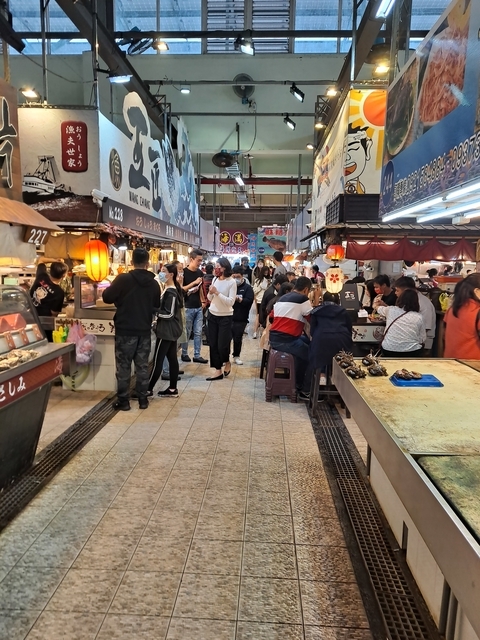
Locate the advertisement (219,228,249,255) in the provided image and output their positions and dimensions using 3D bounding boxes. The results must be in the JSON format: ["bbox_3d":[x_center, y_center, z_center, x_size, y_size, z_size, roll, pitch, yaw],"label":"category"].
[{"bbox_3d":[-0.260,-3.382,19.270,1.280,1.060,0.080,1,7,3],"label":"advertisement"}]

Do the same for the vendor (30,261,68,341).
[{"bbox_3d":[-2.514,0.004,5.845,0.520,1.640,0.420,3,8,17],"label":"vendor"}]

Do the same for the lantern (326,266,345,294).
[{"bbox_3d":[0.997,-0.414,4.688,0.200,0.290,0.200,1,7,3],"label":"lantern"}]

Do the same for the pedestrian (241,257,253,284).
[{"bbox_3d":[0.167,-0.682,11.176,0.500,1.740,0.360,0,7,-2],"label":"pedestrian"}]

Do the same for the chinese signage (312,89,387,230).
[{"bbox_3d":[1.431,-1.938,6.134,0.450,1.150,3.000,1,7,3],"label":"chinese signage"}]

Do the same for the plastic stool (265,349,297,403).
[{"bbox_3d":[0.482,0.636,5.277,0.360,0.600,0.360,0,7,-2],"label":"plastic stool"}]

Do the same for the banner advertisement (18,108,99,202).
[{"bbox_3d":[-1.978,-1.801,4.876,0.890,1.000,0.060,1,7,3],"label":"banner advertisement"}]

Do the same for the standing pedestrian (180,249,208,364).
[{"bbox_3d":[-0.732,-0.238,7.218,0.420,1.820,0.500,7,9,39],"label":"standing pedestrian"}]

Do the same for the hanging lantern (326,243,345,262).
[{"bbox_3d":[1.001,-0.712,4.649,0.190,0.210,0.190,1,7,3],"label":"hanging lantern"}]

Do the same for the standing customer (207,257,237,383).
[{"bbox_3d":[-0.233,-0.017,6.114,0.460,1.660,0.360,8,10,43],"label":"standing customer"}]

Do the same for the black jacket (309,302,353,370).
[{"bbox_3d":[1.020,0.175,5.000,0.500,0.760,0.460,3,7,15],"label":"black jacket"}]

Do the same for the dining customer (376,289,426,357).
[{"bbox_3d":[1.731,0.289,4.768,0.500,1.240,0.700,-2,8,-17],"label":"dining customer"}]

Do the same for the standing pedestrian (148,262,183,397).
[{"bbox_3d":[-0.882,0.099,5.399,0.440,1.600,0.450,1,7,5],"label":"standing pedestrian"}]

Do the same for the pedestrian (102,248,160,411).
[{"bbox_3d":[-1.187,0.082,4.898,0.620,1.750,0.420,-3,8,-25],"label":"pedestrian"}]

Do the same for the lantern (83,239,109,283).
[{"bbox_3d":[-1.666,-0.691,5.150,0.280,0.500,0.280,1,7,0],"label":"lantern"}]

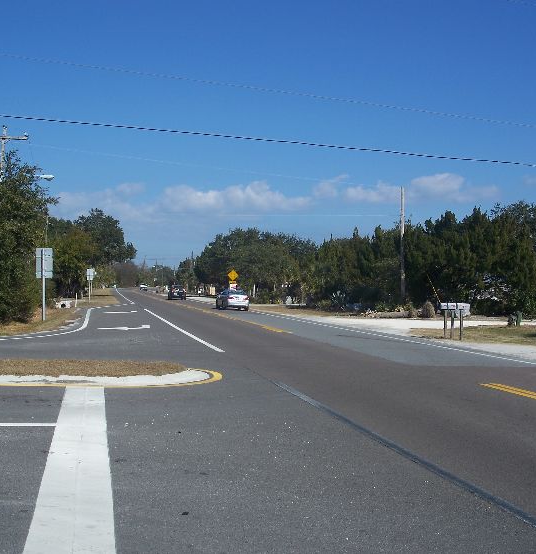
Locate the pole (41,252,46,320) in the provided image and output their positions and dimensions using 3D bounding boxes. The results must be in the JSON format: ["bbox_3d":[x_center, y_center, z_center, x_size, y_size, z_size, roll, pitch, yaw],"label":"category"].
[{"bbox_3d":[-10.934,0.473,38.500,0.100,3.400,0.100,0,0,-12],"label":"pole"}]

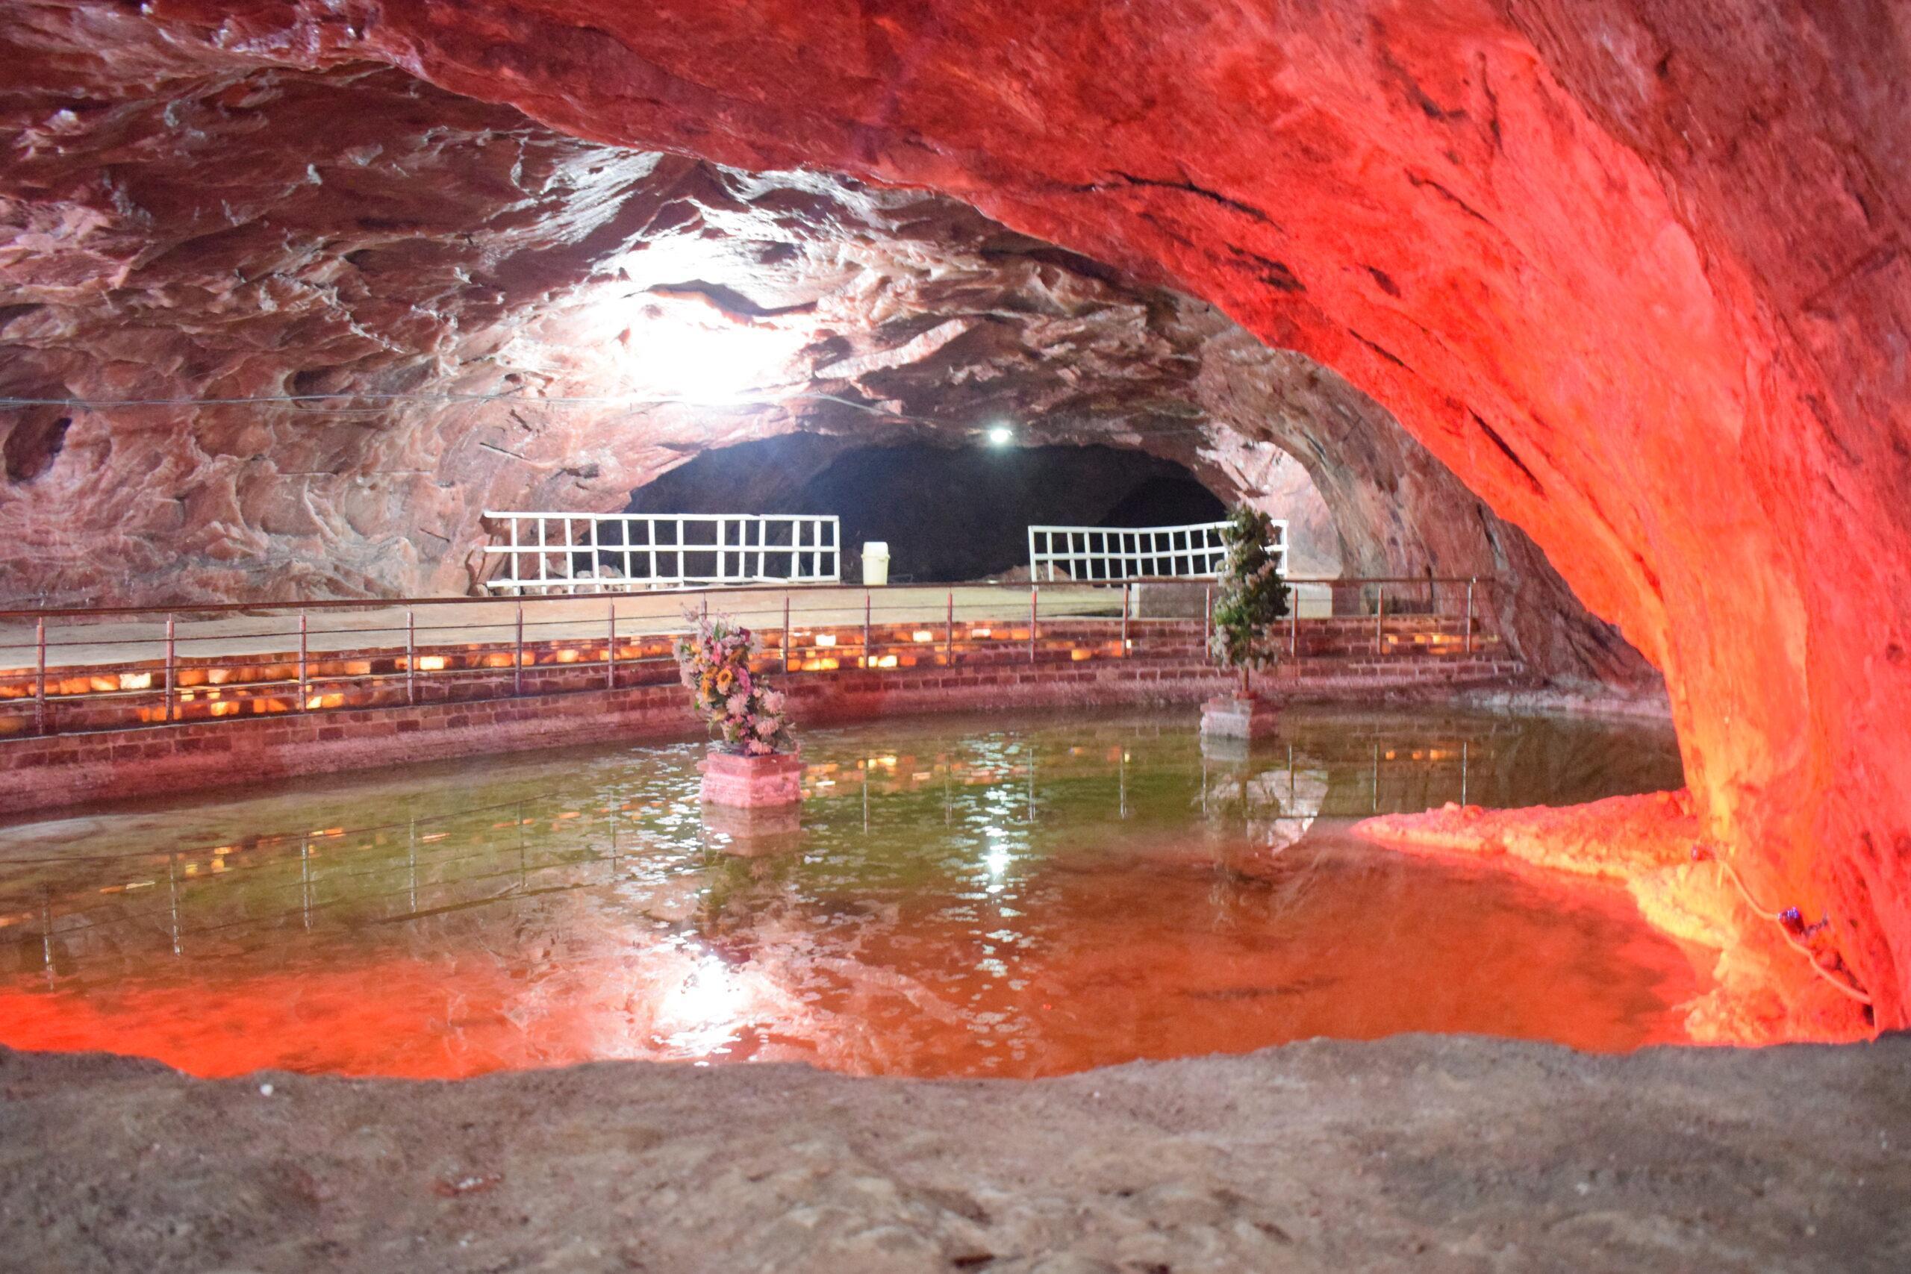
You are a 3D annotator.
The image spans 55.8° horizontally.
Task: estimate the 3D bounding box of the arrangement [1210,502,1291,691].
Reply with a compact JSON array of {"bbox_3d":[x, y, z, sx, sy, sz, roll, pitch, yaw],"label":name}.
[{"bbox_3d":[2.836,-0.374,17.400,0.770,1.810,0.730,1,4,9],"label":"arrangement"}]

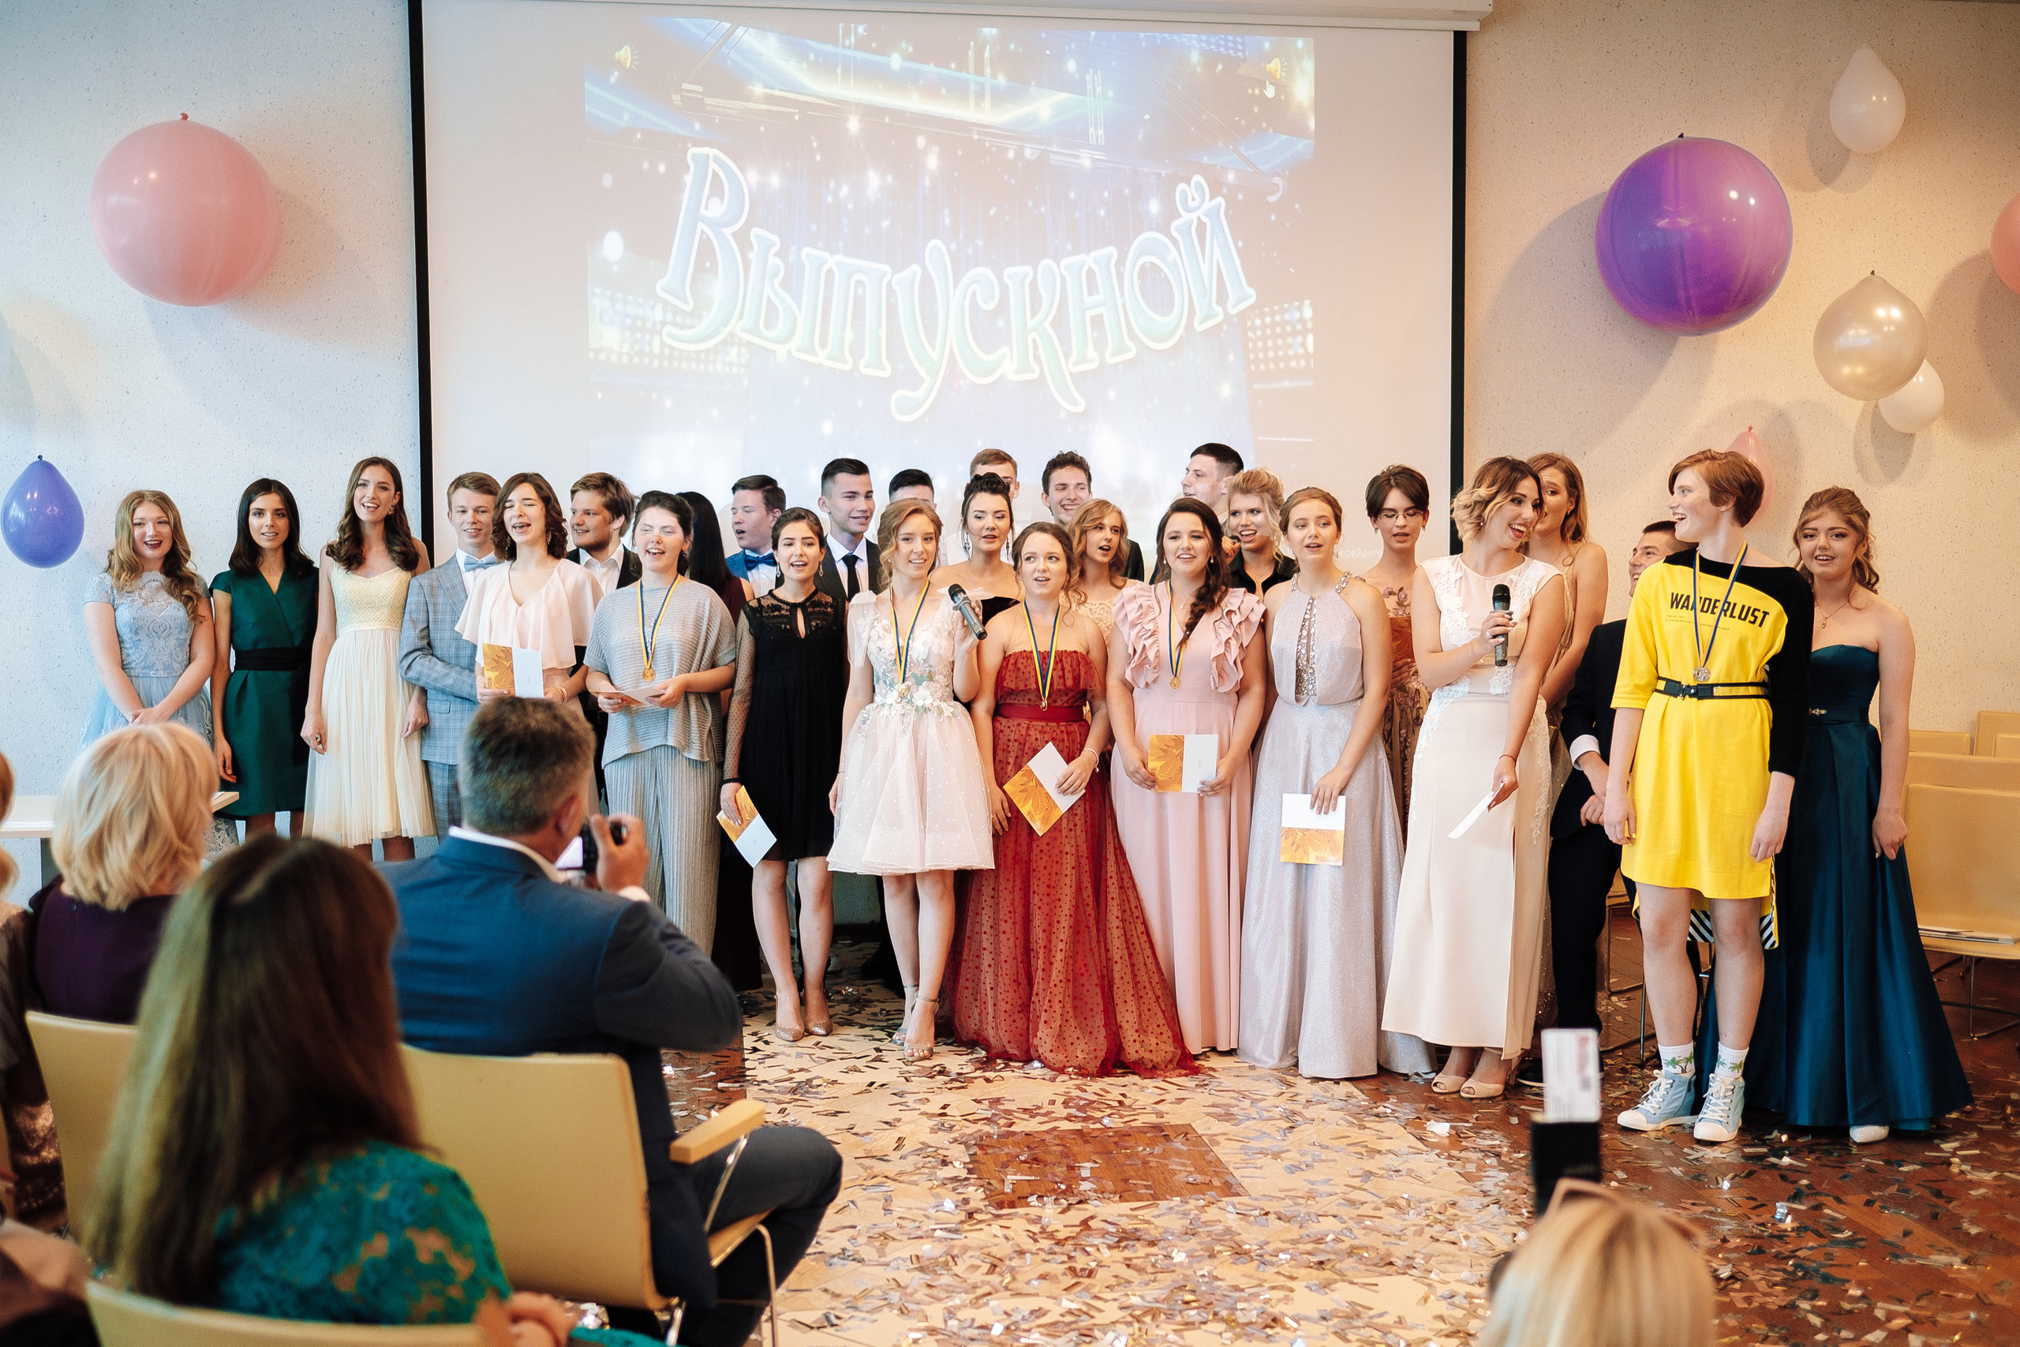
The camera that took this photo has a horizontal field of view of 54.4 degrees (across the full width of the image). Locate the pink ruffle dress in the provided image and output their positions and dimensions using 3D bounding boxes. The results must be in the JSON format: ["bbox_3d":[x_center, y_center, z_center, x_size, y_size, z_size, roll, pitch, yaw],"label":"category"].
[{"bbox_3d":[0.540,0.423,6.080,0.505,1.394,0.404,0,4,9],"label":"pink ruffle dress"}]

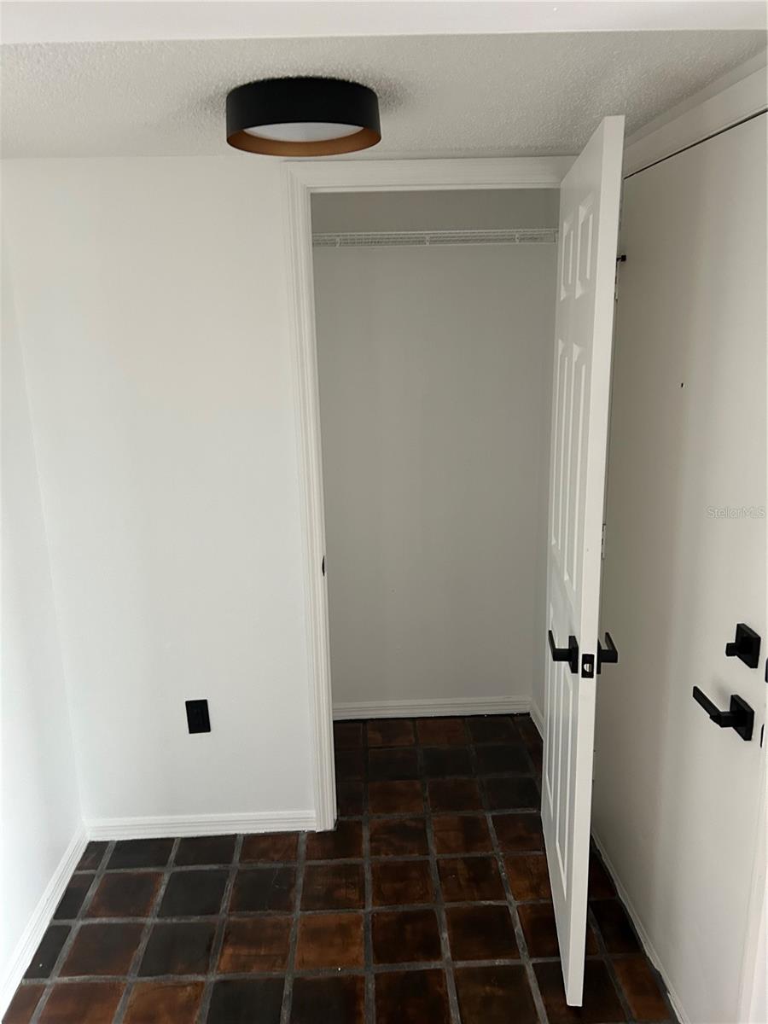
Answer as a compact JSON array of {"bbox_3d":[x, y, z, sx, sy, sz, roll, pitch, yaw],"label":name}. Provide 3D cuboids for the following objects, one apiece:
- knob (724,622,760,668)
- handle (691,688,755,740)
[{"bbox_3d":[0.690,0.262,1.501,0.050,0.065,0.065,-2,14,-2],"label":"knob"},{"bbox_3d":[0.691,0.401,1.580,0.056,0.064,0.156,-2,14,-2],"label":"handle"}]

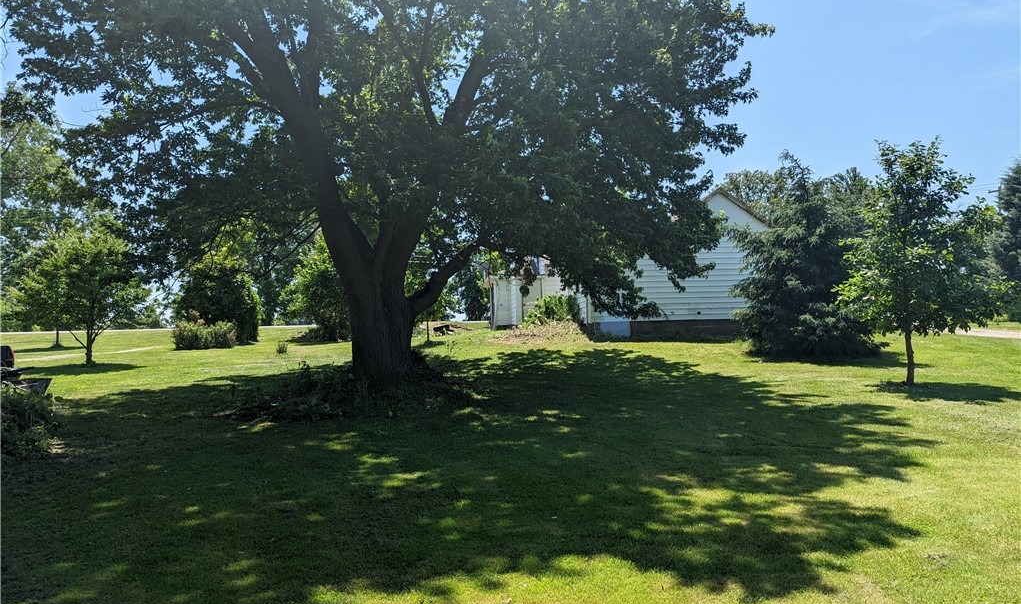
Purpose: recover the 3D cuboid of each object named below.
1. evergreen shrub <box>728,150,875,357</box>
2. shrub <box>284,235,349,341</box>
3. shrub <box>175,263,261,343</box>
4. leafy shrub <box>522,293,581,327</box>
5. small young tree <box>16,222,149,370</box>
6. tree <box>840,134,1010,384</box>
[{"bbox_3d":[8.355,-1.312,20.000,4.290,5.810,4.100,-1,0,0],"label":"evergreen shrub"},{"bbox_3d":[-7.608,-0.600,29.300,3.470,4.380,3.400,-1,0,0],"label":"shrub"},{"bbox_3d":[-12.053,0.021,29.200,3.590,3.460,3.200,-1,0,0],"label":"shrub"},{"bbox_3d":[1.609,0.392,27.800,2.280,1.370,1.600,-1,0,0],"label":"leafy shrub"},{"bbox_3d":[-11.871,-0.222,19.700,3.610,3.980,3.300,-1,0,0],"label":"small young tree"},{"bbox_3d":[7.617,-0.749,13.100,3.110,4.550,2.900,-1,0,0],"label":"tree"}]

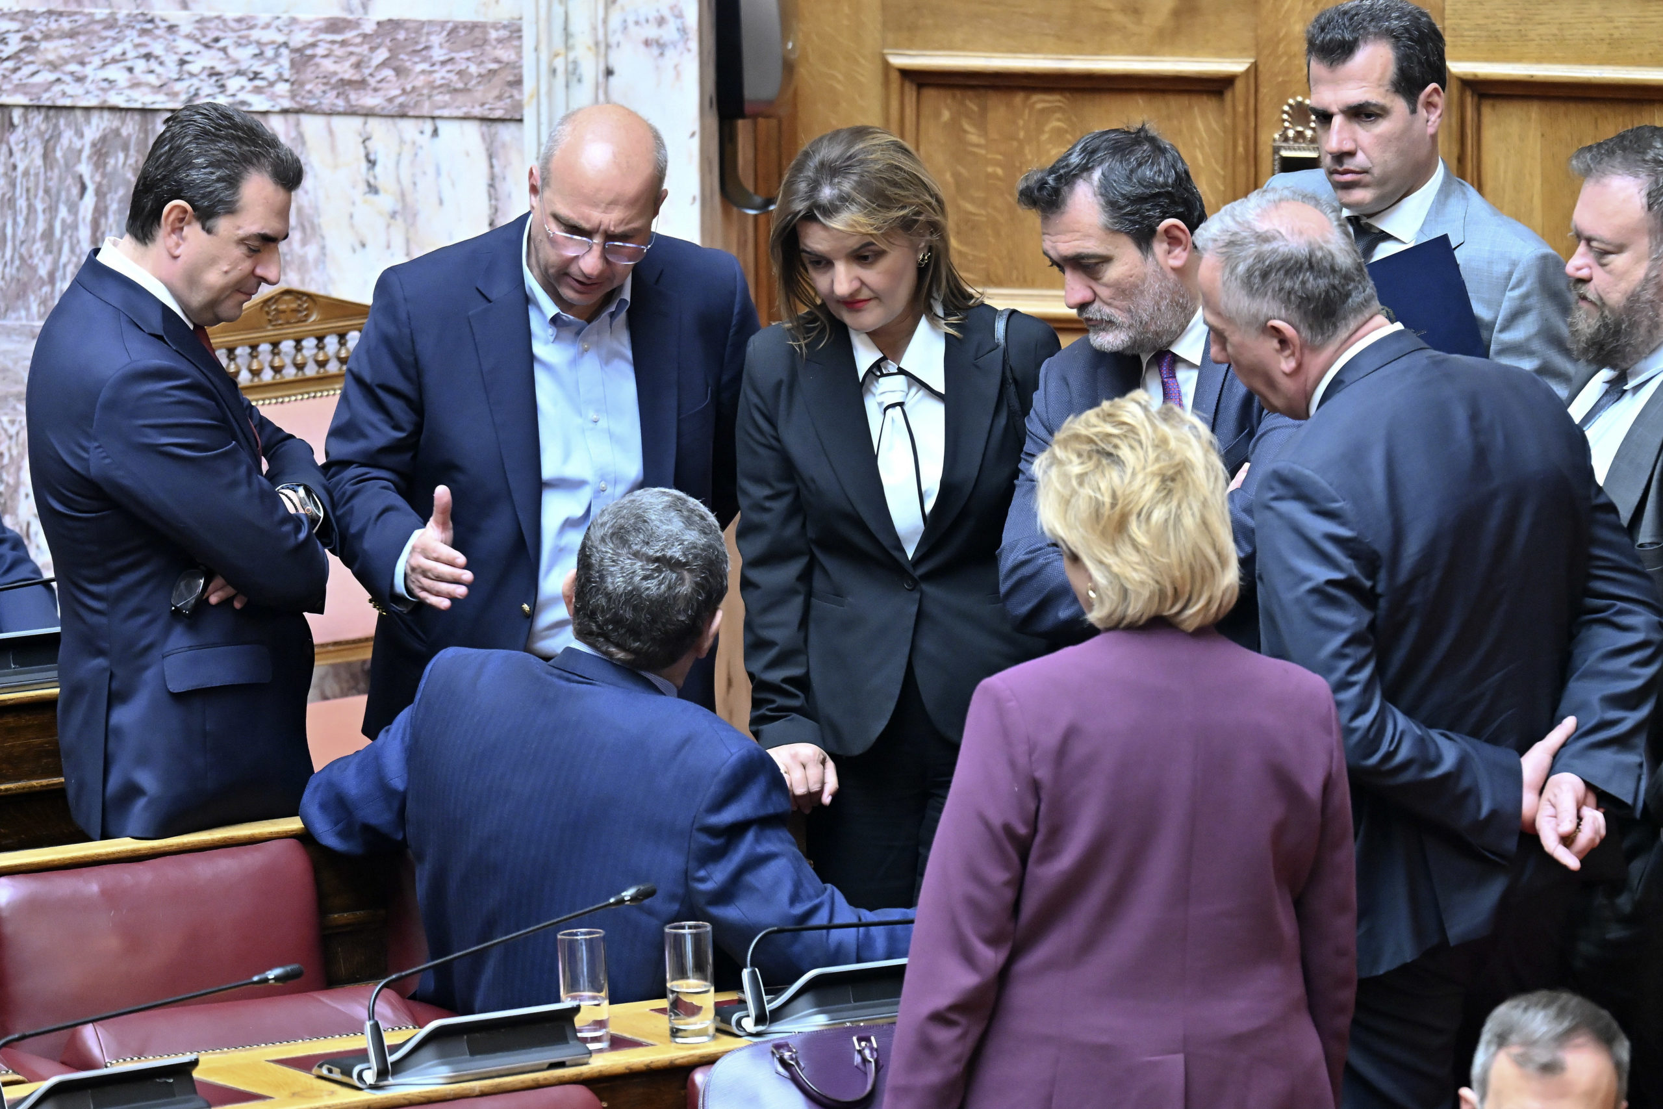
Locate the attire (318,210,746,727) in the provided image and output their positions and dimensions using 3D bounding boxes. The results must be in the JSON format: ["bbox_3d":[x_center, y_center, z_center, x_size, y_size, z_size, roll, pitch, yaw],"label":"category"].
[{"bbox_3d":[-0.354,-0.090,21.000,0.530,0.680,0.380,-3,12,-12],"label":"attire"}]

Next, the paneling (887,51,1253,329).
[{"bbox_3d":[0.315,-0.478,22.500,0.490,0.370,0.050,1,12,9],"label":"paneling"}]

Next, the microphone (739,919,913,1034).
[{"bbox_3d":[0.062,0.493,20.000,0.350,0.140,0.045,-2,12,-8],"label":"microphone"}]

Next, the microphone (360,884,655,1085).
[{"bbox_3d":[-0.376,0.499,19.800,0.355,0.205,0.045,-2,12,-10],"label":"microphone"}]

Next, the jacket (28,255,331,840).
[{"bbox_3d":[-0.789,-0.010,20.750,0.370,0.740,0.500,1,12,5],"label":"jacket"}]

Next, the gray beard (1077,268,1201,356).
[{"bbox_3d":[0.370,-0.297,20.950,0.110,0.115,0.145,-33,29,-31],"label":"gray beard"}]

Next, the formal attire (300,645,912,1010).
[{"bbox_3d":[-0.258,0.378,20.250,0.740,0.600,0.460,2,12,12],"label":"formal attire"}]

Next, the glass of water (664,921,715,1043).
[{"bbox_3d":[-0.163,0.496,19.800,0.057,0.135,0.057,0,12,0],"label":"glass of water"}]

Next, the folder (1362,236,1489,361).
[{"bbox_3d":[0.709,-0.212,21.400,0.235,0.315,0.020,-14,5,27],"label":"folder"}]

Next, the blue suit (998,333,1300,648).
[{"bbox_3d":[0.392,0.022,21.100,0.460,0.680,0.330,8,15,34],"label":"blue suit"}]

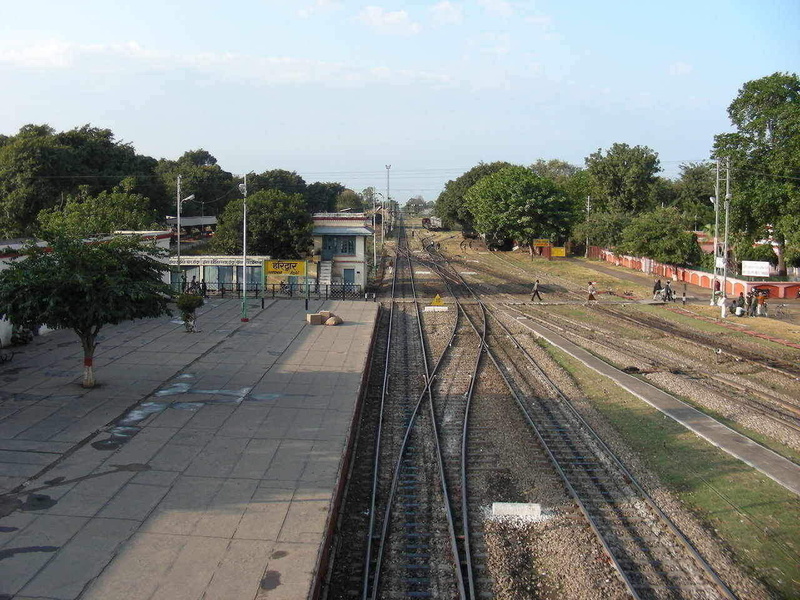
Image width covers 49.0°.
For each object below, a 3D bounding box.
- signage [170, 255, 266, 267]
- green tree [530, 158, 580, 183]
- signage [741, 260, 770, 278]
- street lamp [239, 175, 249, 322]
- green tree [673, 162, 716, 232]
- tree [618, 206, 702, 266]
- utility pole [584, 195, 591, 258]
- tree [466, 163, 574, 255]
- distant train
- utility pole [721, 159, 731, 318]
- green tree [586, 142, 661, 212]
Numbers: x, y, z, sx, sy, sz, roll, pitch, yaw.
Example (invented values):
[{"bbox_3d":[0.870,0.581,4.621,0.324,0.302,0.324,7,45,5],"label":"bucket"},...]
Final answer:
[{"bbox_3d":[-14.664,-3.171,70.952,7.800,0.930,0.200,0,6,0],"label":"signage"},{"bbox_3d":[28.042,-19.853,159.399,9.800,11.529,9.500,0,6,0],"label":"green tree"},{"bbox_3d":[28.571,-2.481,70.500,2.050,1.200,0.100,4,7,33],"label":"signage"},{"bbox_3d":[-8.328,-2.746,47.187,0.420,7.920,0.380,0,6,0],"label":"street lamp"},{"bbox_3d":[43.144,-12.803,127.358,9.000,14.000,9.000,0,6,0],"label":"green tree"},{"bbox_3d":[25.109,-5.625,84.649,8.100,6.737,7.300,0,6,0],"label":"tree"},{"bbox_3d":[25.779,-10.005,120.551,0.750,8.620,0.400,0,6,0],"label":"utility pole"},{"bbox_3d":[19.600,-14.924,143.724,17.300,14.200,15.500,0,6,0],"label":"tree"},{"bbox_3d":[11.360,-25.652,306.966,3.200,4.200,20.000,1,6,13],"label":"distant train"},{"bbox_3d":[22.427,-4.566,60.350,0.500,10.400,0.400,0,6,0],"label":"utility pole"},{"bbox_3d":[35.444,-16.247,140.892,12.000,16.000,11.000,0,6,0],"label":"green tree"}]

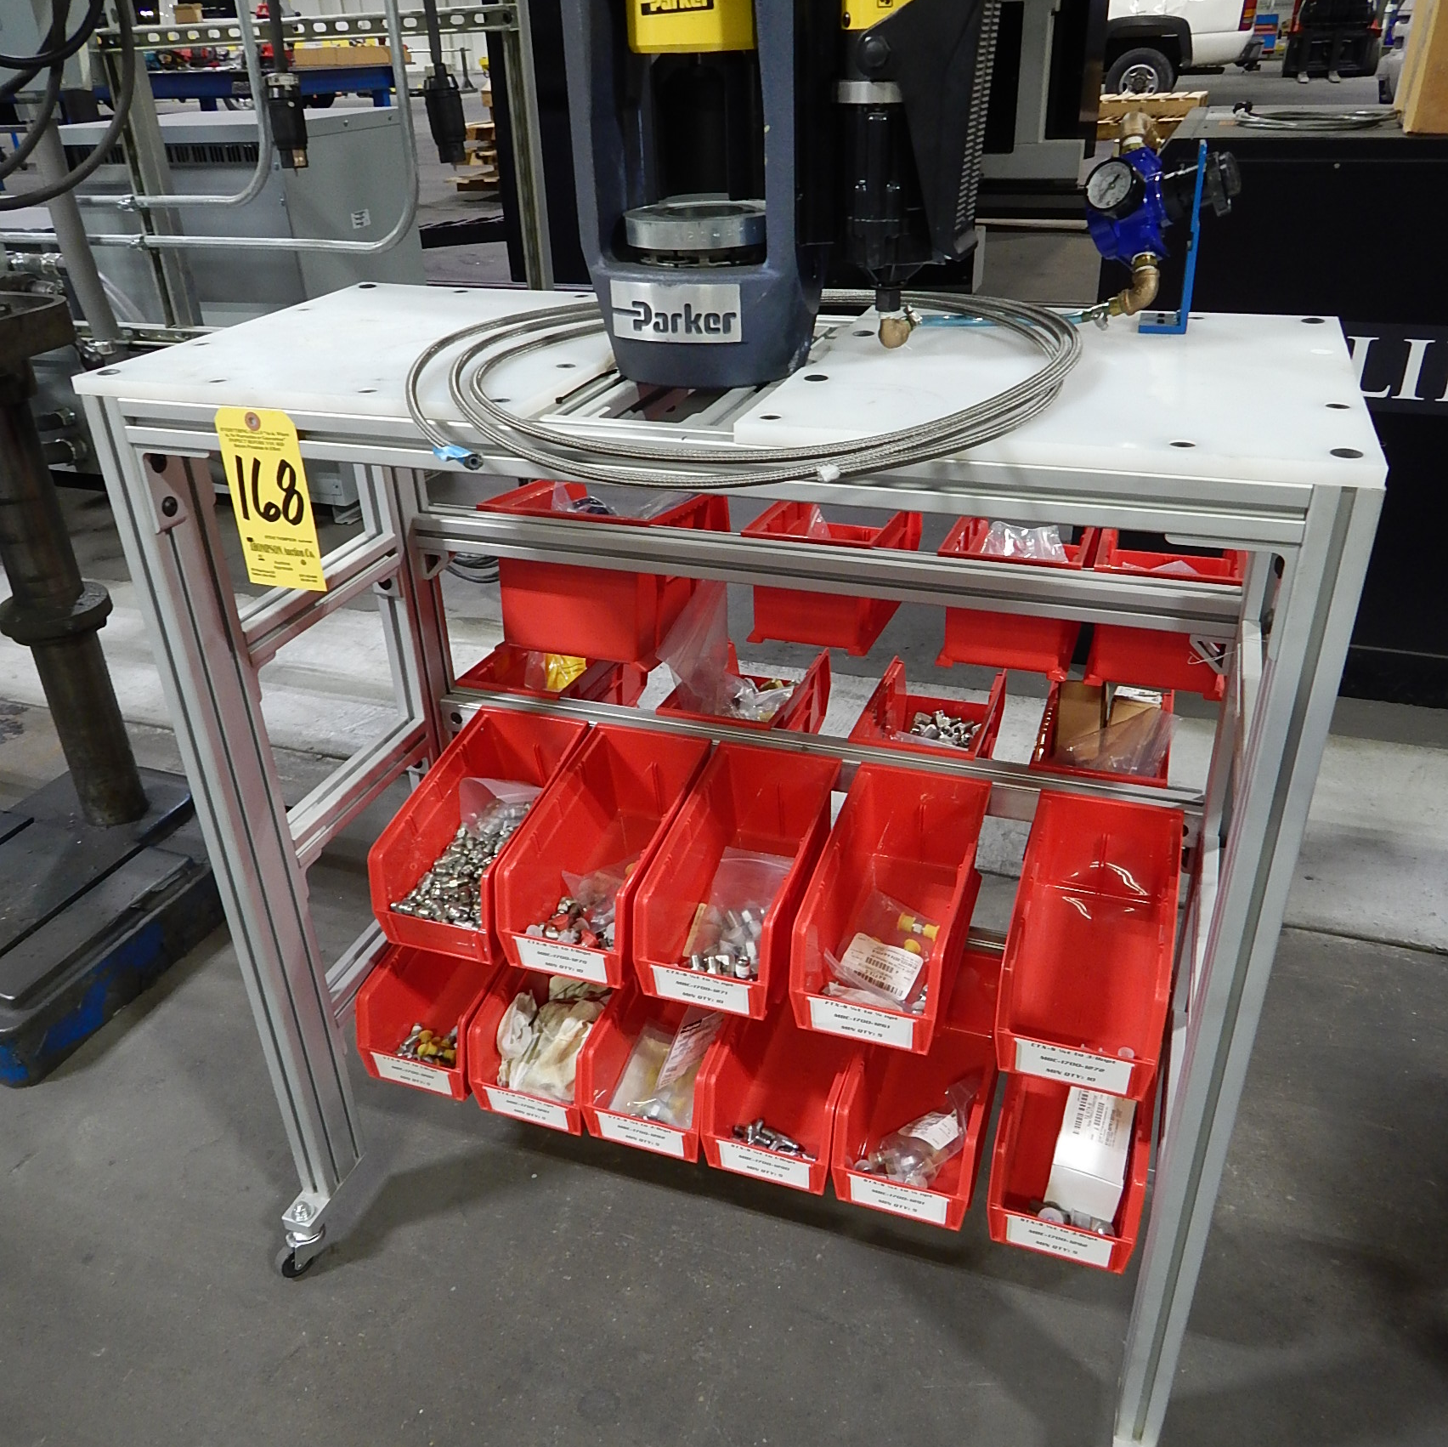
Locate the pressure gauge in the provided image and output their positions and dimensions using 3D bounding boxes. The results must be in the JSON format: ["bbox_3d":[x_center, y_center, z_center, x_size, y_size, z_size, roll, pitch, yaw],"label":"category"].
[{"bbox_3d":[0.304,-0.414,0.994,0.028,0.045,0.045,14,-7,-42],"label":"pressure gauge"}]

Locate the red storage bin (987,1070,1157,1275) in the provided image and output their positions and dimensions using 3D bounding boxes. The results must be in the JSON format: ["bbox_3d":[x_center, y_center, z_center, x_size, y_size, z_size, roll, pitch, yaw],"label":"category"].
[{"bbox_3d":[0.376,0.410,1.362,0.141,0.127,0.276,8,37,18],"label":"red storage bin"}]

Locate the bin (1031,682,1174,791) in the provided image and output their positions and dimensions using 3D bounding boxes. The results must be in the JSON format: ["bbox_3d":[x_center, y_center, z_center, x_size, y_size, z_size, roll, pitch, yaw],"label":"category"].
[{"bbox_3d":[0.445,0.056,1.510,0.140,0.125,0.277,8,27,18],"label":"bin"}]

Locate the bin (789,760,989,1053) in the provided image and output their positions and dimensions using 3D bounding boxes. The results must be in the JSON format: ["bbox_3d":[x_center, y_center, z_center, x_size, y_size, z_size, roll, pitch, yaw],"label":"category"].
[{"bbox_3d":[0.175,0.182,1.311,0.141,0.127,0.276,8,37,18],"label":"bin"}]

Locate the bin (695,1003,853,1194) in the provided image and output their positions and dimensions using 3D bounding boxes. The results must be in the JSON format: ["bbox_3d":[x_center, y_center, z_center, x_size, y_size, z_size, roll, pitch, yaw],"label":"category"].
[{"bbox_3d":[0.087,0.370,1.454,0.140,0.125,0.277,8,36,18],"label":"bin"}]

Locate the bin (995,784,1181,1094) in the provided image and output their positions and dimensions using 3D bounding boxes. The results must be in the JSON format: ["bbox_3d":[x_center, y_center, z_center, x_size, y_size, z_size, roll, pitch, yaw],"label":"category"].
[{"bbox_3d":[0.358,0.209,1.249,0.140,0.125,0.277,8,38,18],"label":"bin"}]

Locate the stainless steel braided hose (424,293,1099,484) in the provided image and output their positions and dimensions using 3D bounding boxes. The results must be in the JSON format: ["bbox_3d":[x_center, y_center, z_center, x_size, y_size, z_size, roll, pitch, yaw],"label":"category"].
[{"bbox_3d":[0.001,-0.269,0.957,0.495,0.045,0.488,8,31,18],"label":"stainless steel braided hose"}]

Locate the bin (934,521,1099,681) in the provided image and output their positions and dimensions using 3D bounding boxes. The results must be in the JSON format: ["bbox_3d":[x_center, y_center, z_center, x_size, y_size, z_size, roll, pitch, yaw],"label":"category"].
[{"bbox_3d":[0.331,-0.163,1.419,0.141,0.127,0.276,8,28,18],"label":"bin"}]

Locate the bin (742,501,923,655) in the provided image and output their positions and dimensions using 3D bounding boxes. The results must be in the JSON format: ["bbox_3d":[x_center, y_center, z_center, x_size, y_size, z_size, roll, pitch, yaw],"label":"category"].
[{"bbox_3d":[0.133,-0.193,1.503,0.140,0.125,0.277,8,27,18],"label":"bin"}]

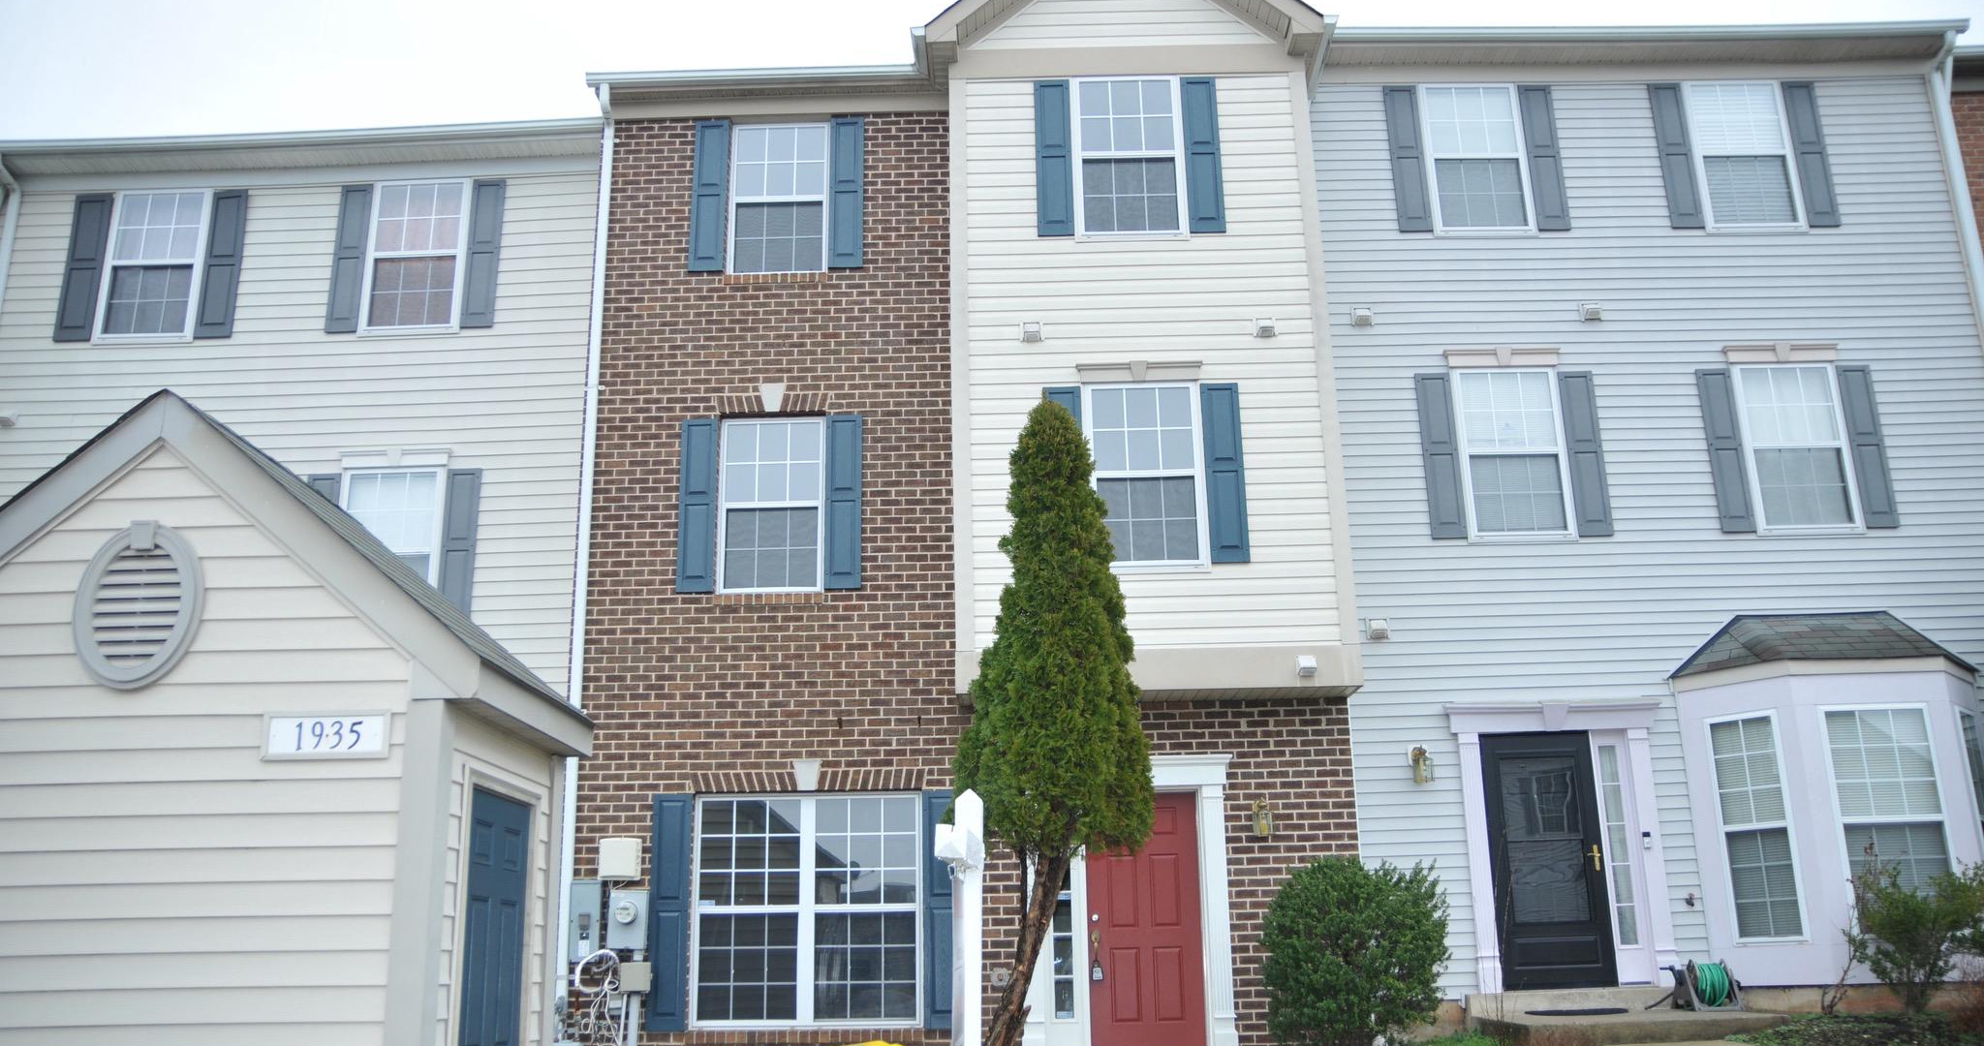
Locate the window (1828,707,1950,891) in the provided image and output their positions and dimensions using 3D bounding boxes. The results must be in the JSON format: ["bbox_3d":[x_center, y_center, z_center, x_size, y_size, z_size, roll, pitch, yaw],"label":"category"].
[{"bbox_3d":[7.127,2.348,10.894,0.880,1.790,0.090,-1,-15,-1],"label":"window"}]

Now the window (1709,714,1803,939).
[{"bbox_3d":[6.179,2.459,11.122,0.560,1.790,0.090,-15,-20,42],"label":"window"}]

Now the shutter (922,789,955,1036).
[{"bbox_3d":[-0.382,2.986,10.604,0.300,1.770,0.040,-1,-15,0],"label":"shutter"}]

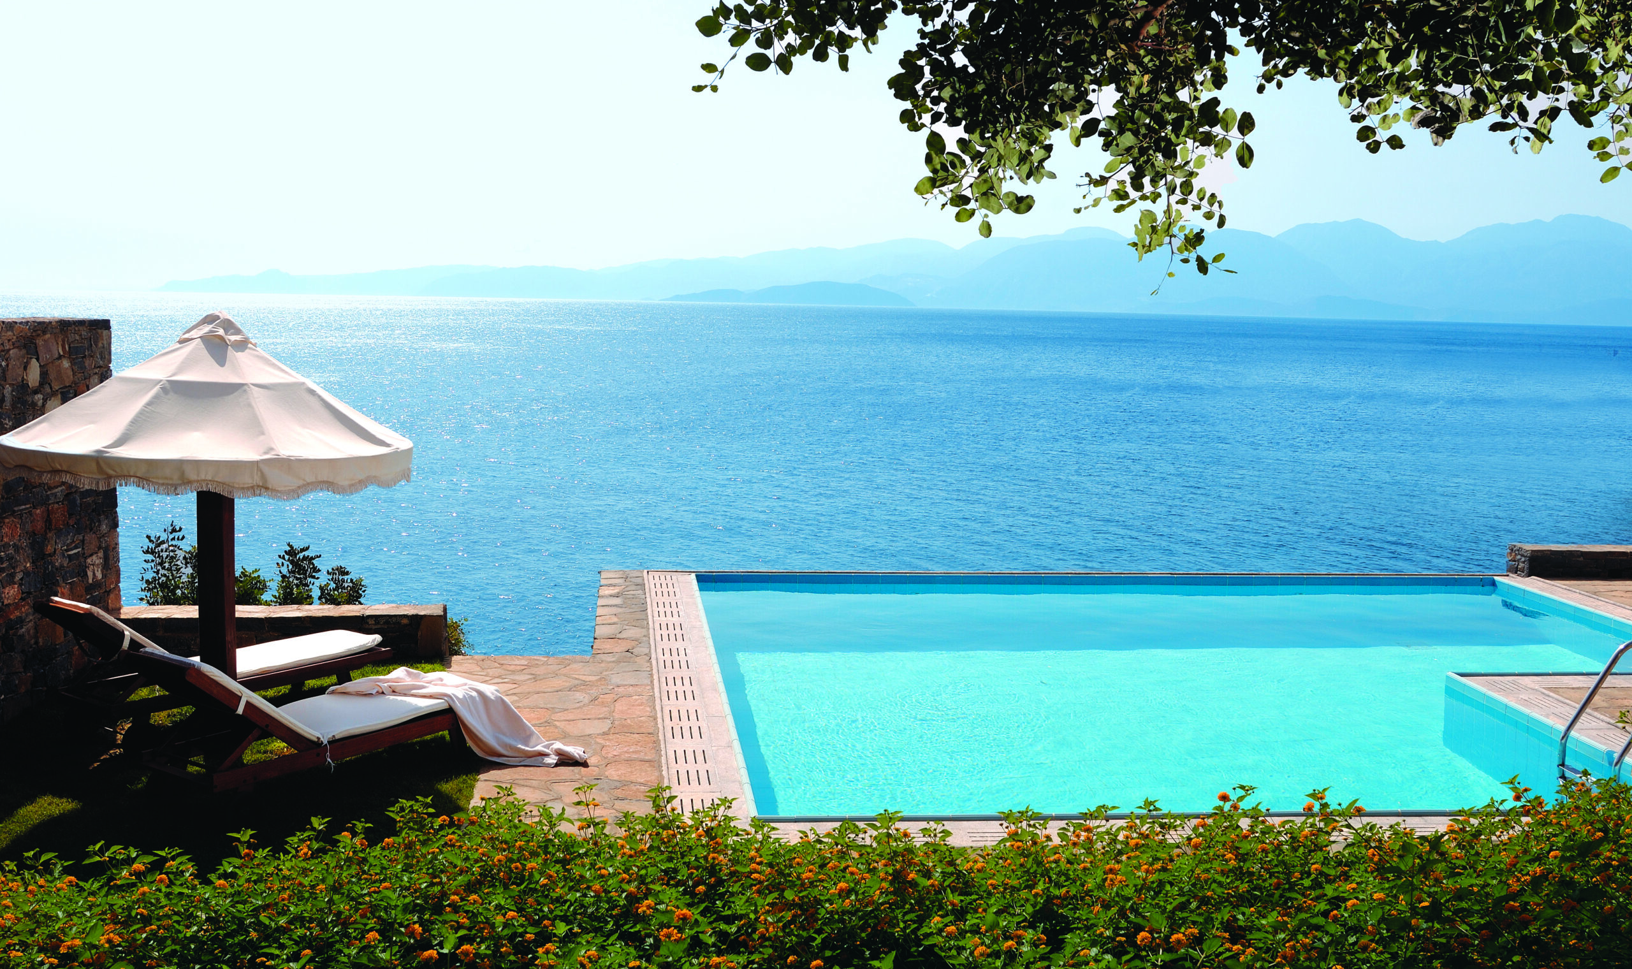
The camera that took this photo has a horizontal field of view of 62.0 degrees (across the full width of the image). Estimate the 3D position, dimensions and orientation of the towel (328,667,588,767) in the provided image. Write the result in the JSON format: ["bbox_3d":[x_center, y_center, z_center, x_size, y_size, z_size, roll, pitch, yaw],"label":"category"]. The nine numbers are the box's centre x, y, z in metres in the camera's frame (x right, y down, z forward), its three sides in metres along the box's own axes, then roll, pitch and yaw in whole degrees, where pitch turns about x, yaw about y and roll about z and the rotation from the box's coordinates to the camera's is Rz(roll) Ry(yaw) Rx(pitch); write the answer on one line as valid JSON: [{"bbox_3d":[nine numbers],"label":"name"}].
[{"bbox_3d":[-2.204,1.424,8.473,1.600,0.450,0.620,3,8,15],"label":"towel"}]

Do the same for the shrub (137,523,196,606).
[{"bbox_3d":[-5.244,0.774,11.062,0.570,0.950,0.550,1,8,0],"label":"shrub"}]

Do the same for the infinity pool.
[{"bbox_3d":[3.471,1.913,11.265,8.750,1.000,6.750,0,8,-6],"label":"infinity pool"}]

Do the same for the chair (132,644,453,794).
[{"bbox_3d":[-2.800,1.263,7.876,0.630,0.910,1.970,7,10,38],"label":"chair"}]

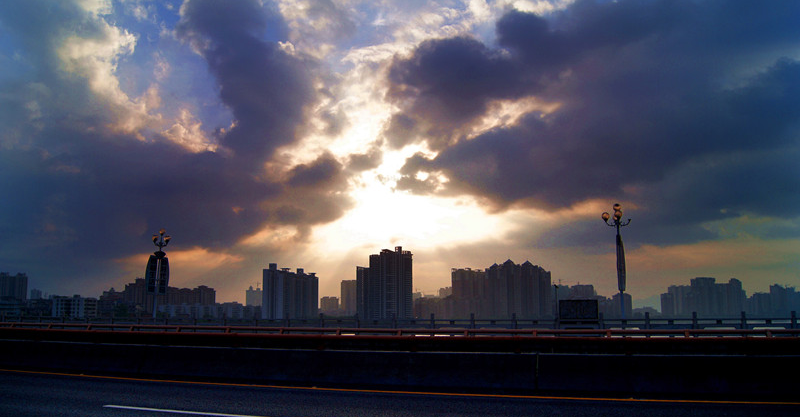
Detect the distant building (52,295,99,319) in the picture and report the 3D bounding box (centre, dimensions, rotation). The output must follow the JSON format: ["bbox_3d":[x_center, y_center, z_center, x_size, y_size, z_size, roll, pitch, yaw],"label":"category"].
[{"bbox_3d":[-252.562,77.527,465.601,31.000,19.500,14.000,1,-10,-5],"label":"distant building"}]

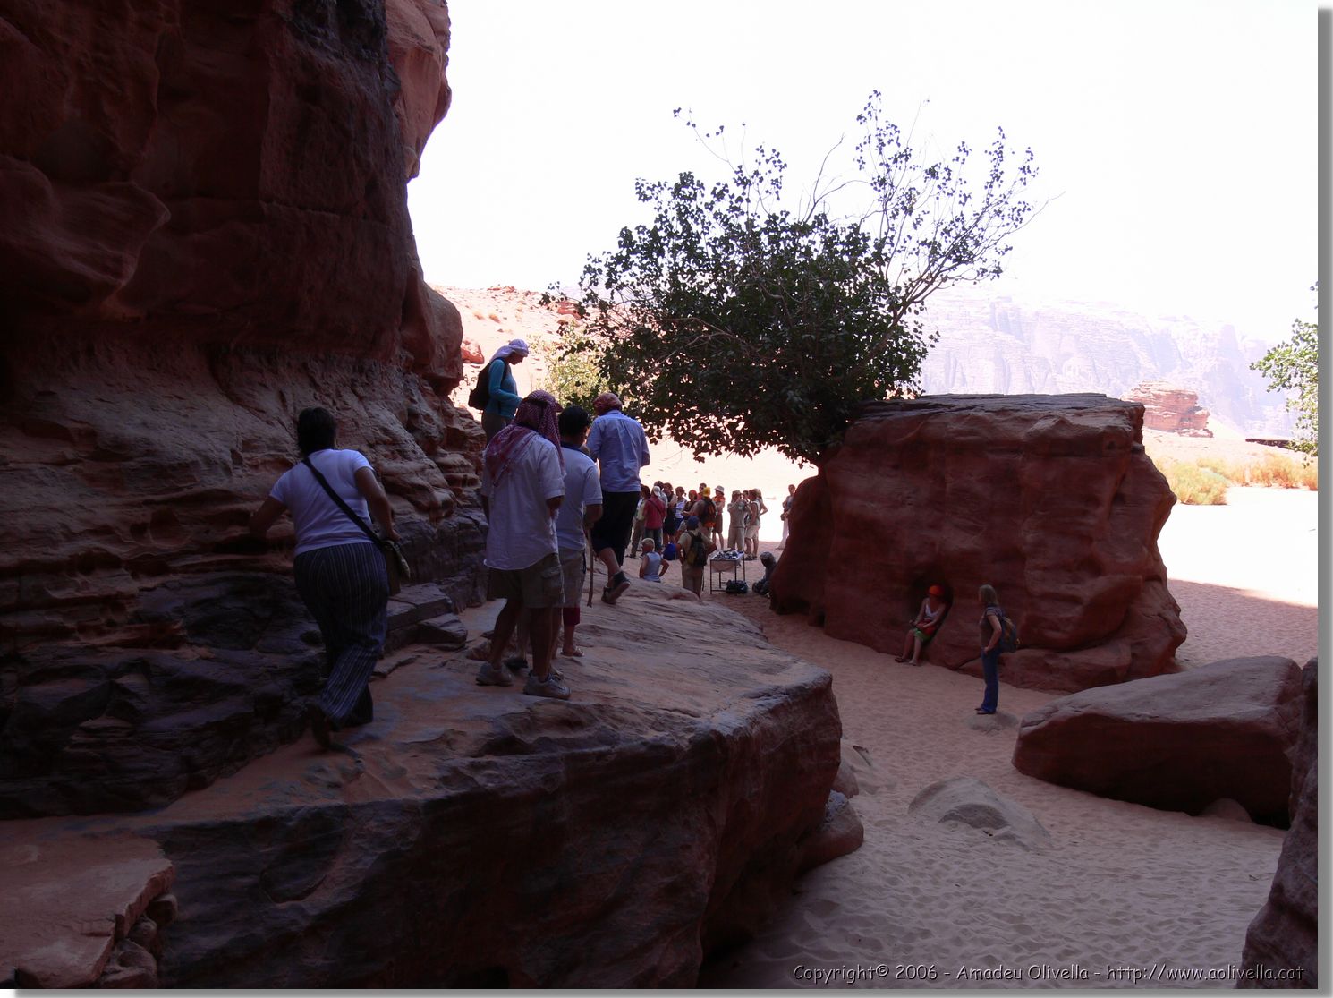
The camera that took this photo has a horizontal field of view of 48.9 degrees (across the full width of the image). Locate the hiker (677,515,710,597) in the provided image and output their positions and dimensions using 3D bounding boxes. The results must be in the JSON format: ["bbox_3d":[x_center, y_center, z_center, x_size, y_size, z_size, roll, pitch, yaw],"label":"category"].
[{"bbox_3d":[0.548,1.196,29.700,0.570,1.730,0.500,-1,3,-18],"label":"hiker"}]

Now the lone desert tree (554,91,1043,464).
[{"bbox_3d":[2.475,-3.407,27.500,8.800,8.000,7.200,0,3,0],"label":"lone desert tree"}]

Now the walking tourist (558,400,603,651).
[{"bbox_3d":[-0.643,0.246,9.350,0.530,1.700,0.420,2,4,35],"label":"walking tourist"}]

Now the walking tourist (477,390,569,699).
[{"bbox_3d":[-0.828,0.230,8.500,0.530,1.750,0.450,3,4,42],"label":"walking tourist"}]

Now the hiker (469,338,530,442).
[{"bbox_3d":[-1.578,-0.738,13.900,0.550,1.600,0.480,0,3,5],"label":"hiker"}]

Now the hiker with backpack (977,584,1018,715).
[{"bbox_3d":[4.234,1.927,18.800,0.520,1.660,0.470,1,3,13],"label":"hiker with backpack"}]

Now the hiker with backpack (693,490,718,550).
[{"bbox_3d":[0.933,0.612,34.500,0.550,1.740,0.500,-2,4,-35],"label":"hiker with backpack"}]

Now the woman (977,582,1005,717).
[{"bbox_3d":[4.200,1.927,18.800,0.480,1.660,0.470,1,3,13],"label":"woman"}]

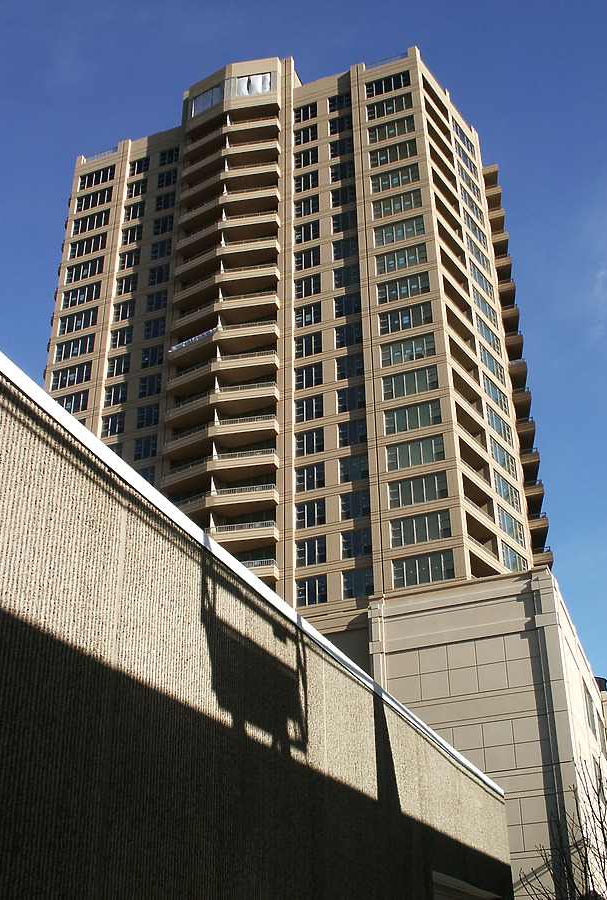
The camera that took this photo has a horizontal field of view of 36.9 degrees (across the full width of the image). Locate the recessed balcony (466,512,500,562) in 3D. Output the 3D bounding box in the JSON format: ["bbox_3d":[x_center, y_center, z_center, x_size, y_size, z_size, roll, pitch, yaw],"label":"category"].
[{"bbox_3d":[12.491,6.700,66.922,1.800,2.287,5.575,-18,-33,29],"label":"recessed balcony"}]

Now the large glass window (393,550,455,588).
[{"bbox_3d":[8.215,8.179,62.053,4.300,2.050,0.200,-12,-30,20],"label":"large glass window"}]

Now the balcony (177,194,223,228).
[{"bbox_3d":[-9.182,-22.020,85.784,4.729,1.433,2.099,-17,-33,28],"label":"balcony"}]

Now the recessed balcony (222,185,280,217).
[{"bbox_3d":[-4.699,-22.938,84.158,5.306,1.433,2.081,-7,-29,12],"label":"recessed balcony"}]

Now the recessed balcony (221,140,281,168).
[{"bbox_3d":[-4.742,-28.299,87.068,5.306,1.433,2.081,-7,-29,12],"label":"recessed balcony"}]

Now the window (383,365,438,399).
[{"bbox_3d":[8.139,-5.097,69.206,4.300,2.050,0.200,-12,-30,20],"label":"window"}]

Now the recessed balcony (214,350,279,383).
[{"bbox_3d":[-4.530,-6.710,73.640,5.020,1.380,1.780,-5,-29,9],"label":"recessed balcony"}]

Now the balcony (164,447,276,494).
[{"bbox_3d":[-6.620,1.460,69.980,9.780,1.380,2.280,-11,-30,20],"label":"balcony"}]

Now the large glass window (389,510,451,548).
[{"bbox_3d":[8.160,5.500,63.120,4.310,2.050,0.200,-11,-30,20],"label":"large glass window"}]

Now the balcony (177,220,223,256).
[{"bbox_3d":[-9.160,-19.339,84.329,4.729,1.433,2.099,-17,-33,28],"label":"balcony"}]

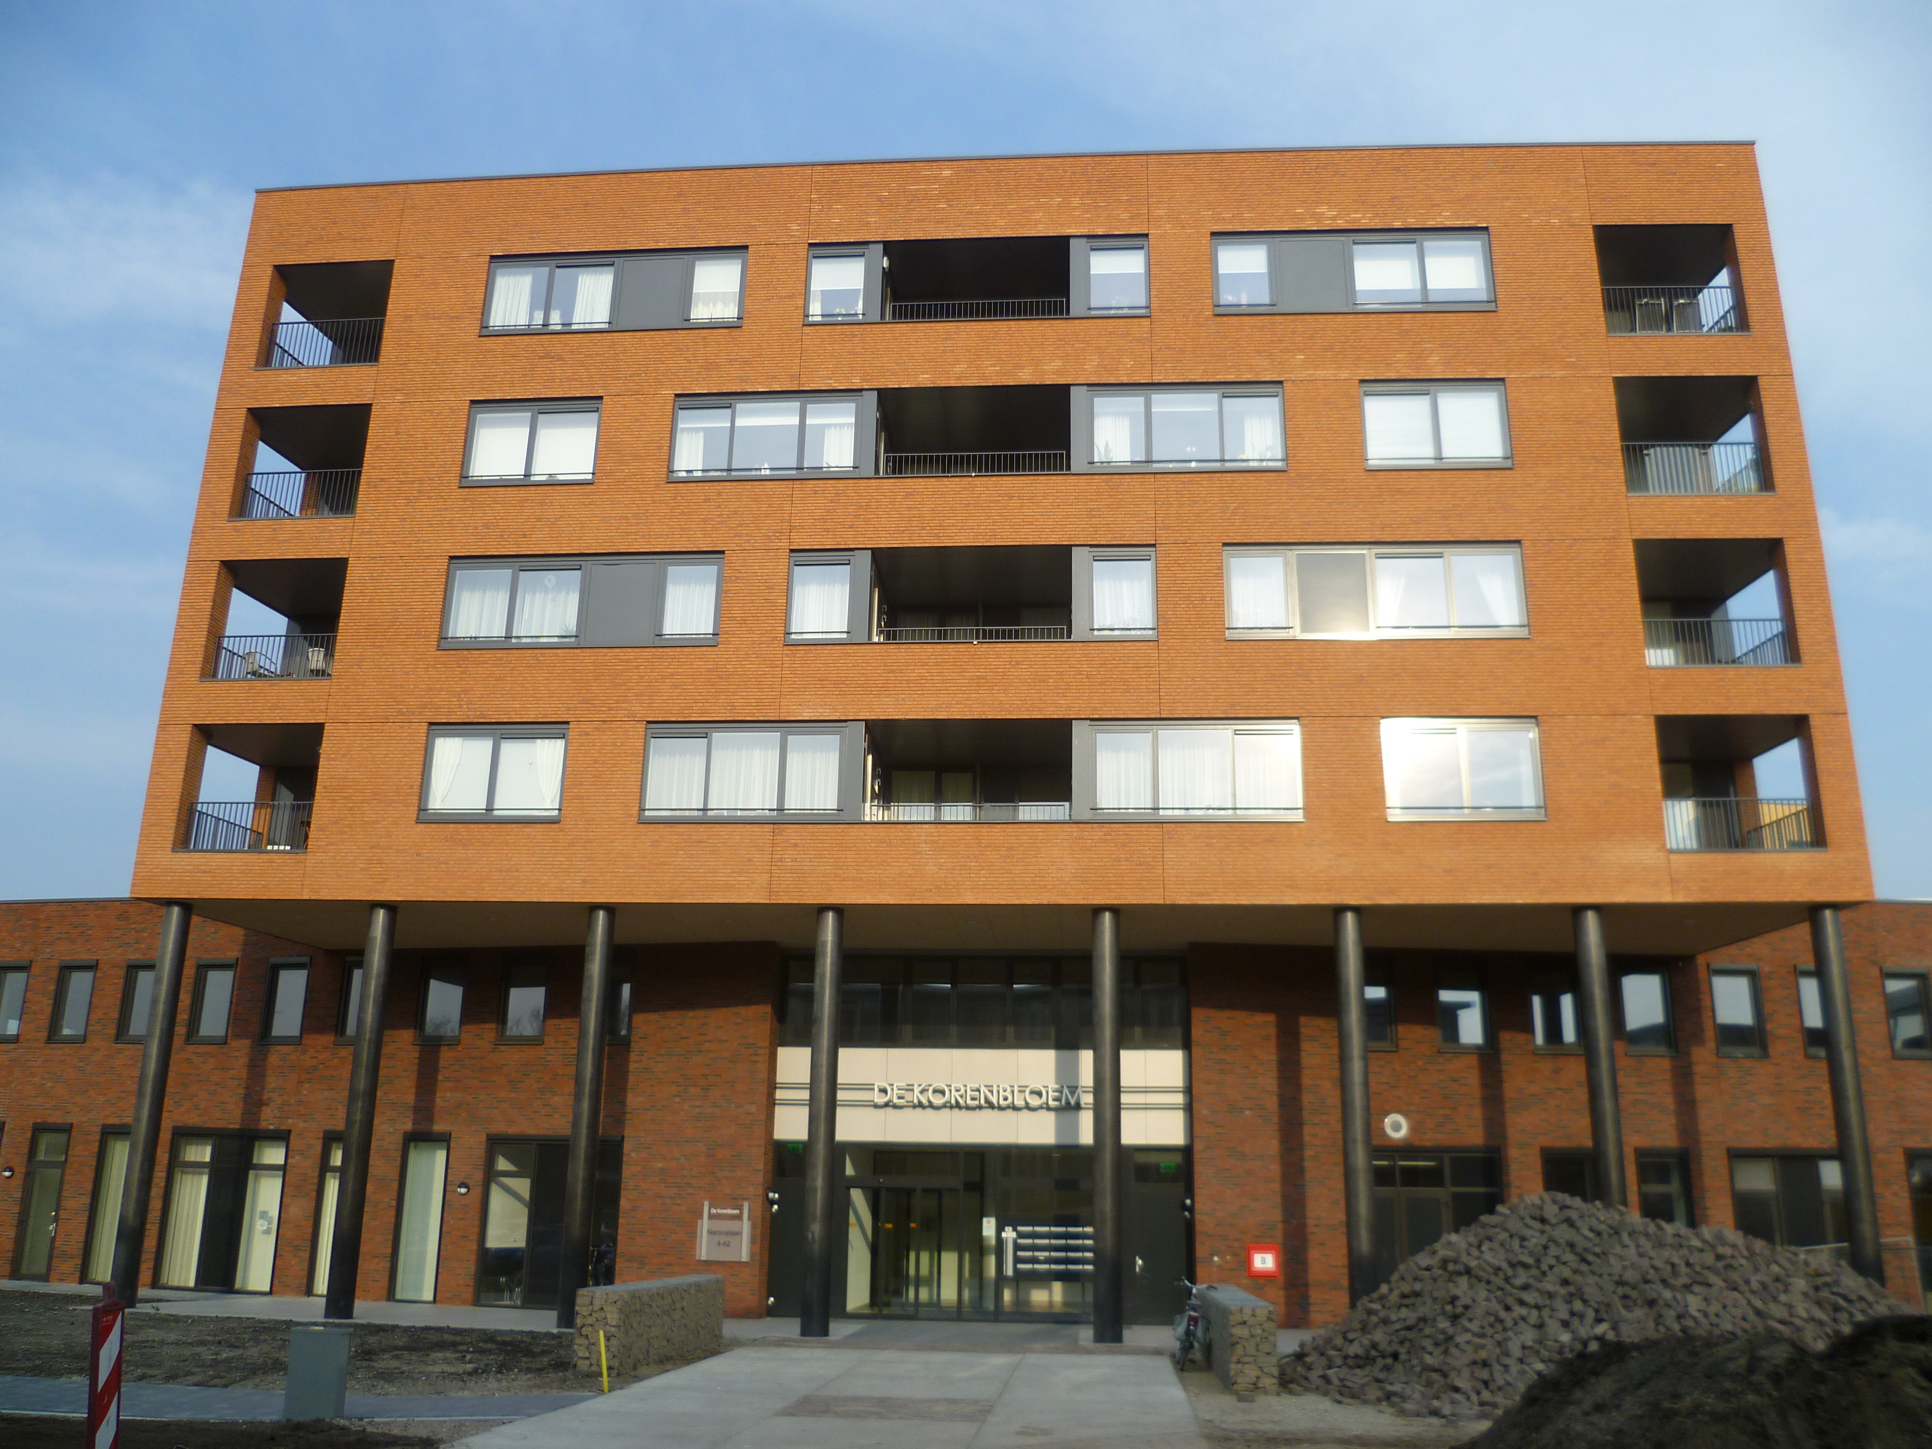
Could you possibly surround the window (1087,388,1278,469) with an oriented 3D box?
[{"bbox_3d":[3.763,-5.069,26.778,3.371,1.614,0.150,0,-17,4],"label":"window"}]

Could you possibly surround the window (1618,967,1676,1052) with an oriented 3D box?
[{"bbox_3d":[12.247,5.146,28.078,0.986,1.599,0.150,2,-17,-4],"label":"window"}]

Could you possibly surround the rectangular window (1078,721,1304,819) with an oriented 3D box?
[{"bbox_3d":[3.534,0.732,25.006,3.672,1.713,0.150,0,-17,4],"label":"rectangular window"}]

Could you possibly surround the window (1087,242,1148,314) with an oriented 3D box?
[{"bbox_3d":[2.667,-7.814,27.352,1.082,1.474,0.120,0,-17,5],"label":"window"}]

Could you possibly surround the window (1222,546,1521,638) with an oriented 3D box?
[{"bbox_3d":[6.609,-2.162,25.291,4.813,1.668,0.150,0,-17,5],"label":"window"}]

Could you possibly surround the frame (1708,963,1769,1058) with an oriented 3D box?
[{"bbox_3d":[14.125,5.235,28.562,1.006,1.712,0.130,2,-17,-4],"label":"frame"}]

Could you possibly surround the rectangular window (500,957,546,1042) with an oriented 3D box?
[{"bbox_3d":[-8.341,5.227,29.512,0.874,1.642,0.150,-3,-17,13],"label":"rectangular window"}]

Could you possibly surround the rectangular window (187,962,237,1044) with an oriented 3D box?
[{"bbox_3d":[-14.968,5.519,31.057,0.917,1.666,0.150,-3,-17,13],"label":"rectangular window"}]

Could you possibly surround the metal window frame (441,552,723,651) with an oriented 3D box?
[{"bbox_3d":[-6.564,-2.109,26.674,4.914,1.727,0.150,0,-17,4],"label":"metal window frame"}]

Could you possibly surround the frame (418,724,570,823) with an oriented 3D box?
[{"bbox_3d":[-7.712,0.803,25.540,2.401,1.673,0.150,0,-17,5],"label":"frame"}]

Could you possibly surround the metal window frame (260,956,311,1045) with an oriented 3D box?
[{"bbox_3d":[-13.352,5.437,30.678,0.935,1.718,0.150,-3,-17,13],"label":"metal window frame"}]

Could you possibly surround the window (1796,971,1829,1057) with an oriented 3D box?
[{"bbox_3d":[15.515,5.200,28.226,0.941,1.632,0.120,2,-17,-4],"label":"window"}]

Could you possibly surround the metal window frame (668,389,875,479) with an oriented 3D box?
[{"bbox_3d":[-3.368,-5.034,27.319,3.644,1.704,0.150,0,-17,4],"label":"metal window frame"}]

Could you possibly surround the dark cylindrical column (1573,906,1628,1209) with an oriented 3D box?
[{"bbox_3d":[9.515,5.894,23.298,0.430,6.374,0.430,0,-17,4],"label":"dark cylindrical column"}]

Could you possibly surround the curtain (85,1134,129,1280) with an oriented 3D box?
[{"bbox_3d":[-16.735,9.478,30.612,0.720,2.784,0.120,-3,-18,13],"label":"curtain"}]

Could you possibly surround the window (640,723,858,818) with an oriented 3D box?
[{"bbox_3d":[-3.433,0.778,25.200,3.606,1.681,0.150,0,-17,5],"label":"window"}]

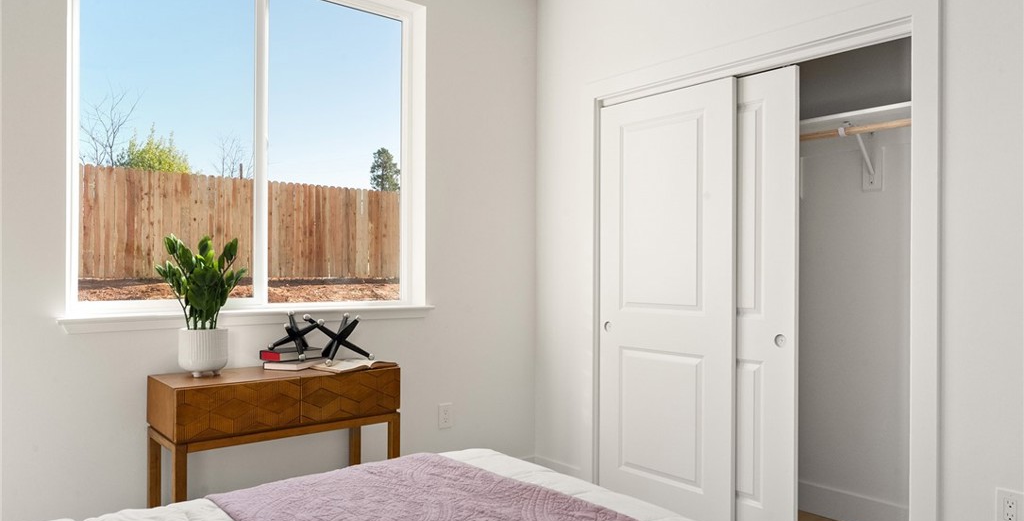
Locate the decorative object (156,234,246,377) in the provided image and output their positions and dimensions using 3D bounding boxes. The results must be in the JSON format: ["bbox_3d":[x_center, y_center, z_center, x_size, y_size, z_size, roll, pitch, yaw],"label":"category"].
[{"bbox_3d":[-1.180,0.168,2.505,0.330,0.540,0.300,0,0,-18],"label":"decorative object"}]

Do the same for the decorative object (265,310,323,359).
[{"bbox_3d":[-0.914,0.317,2.785,0.235,0.200,0.210,0,0,-18],"label":"decorative object"}]

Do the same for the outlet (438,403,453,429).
[{"bbox_3d":[-0.338,0.803,3.370,0.076,0.125,0.010,1,0,-40],"label":"outlet"}]

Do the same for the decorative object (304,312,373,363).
[{"bbox_3d":[-0.735,0.334,2.826,0.285,0.210,0.250,0,0,-23],"label":"decorative object"}]

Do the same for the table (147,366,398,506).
[{"bbox_3d":[-0.915,0.827,2.591,0.845,0.769,0.350,1,0,-39],"label":"table"}]

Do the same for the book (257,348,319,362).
[{"bbox_3d":[-0.929,0.398,2.789,0.135,0.039,0.200,0,0,41],"label":"book"}]

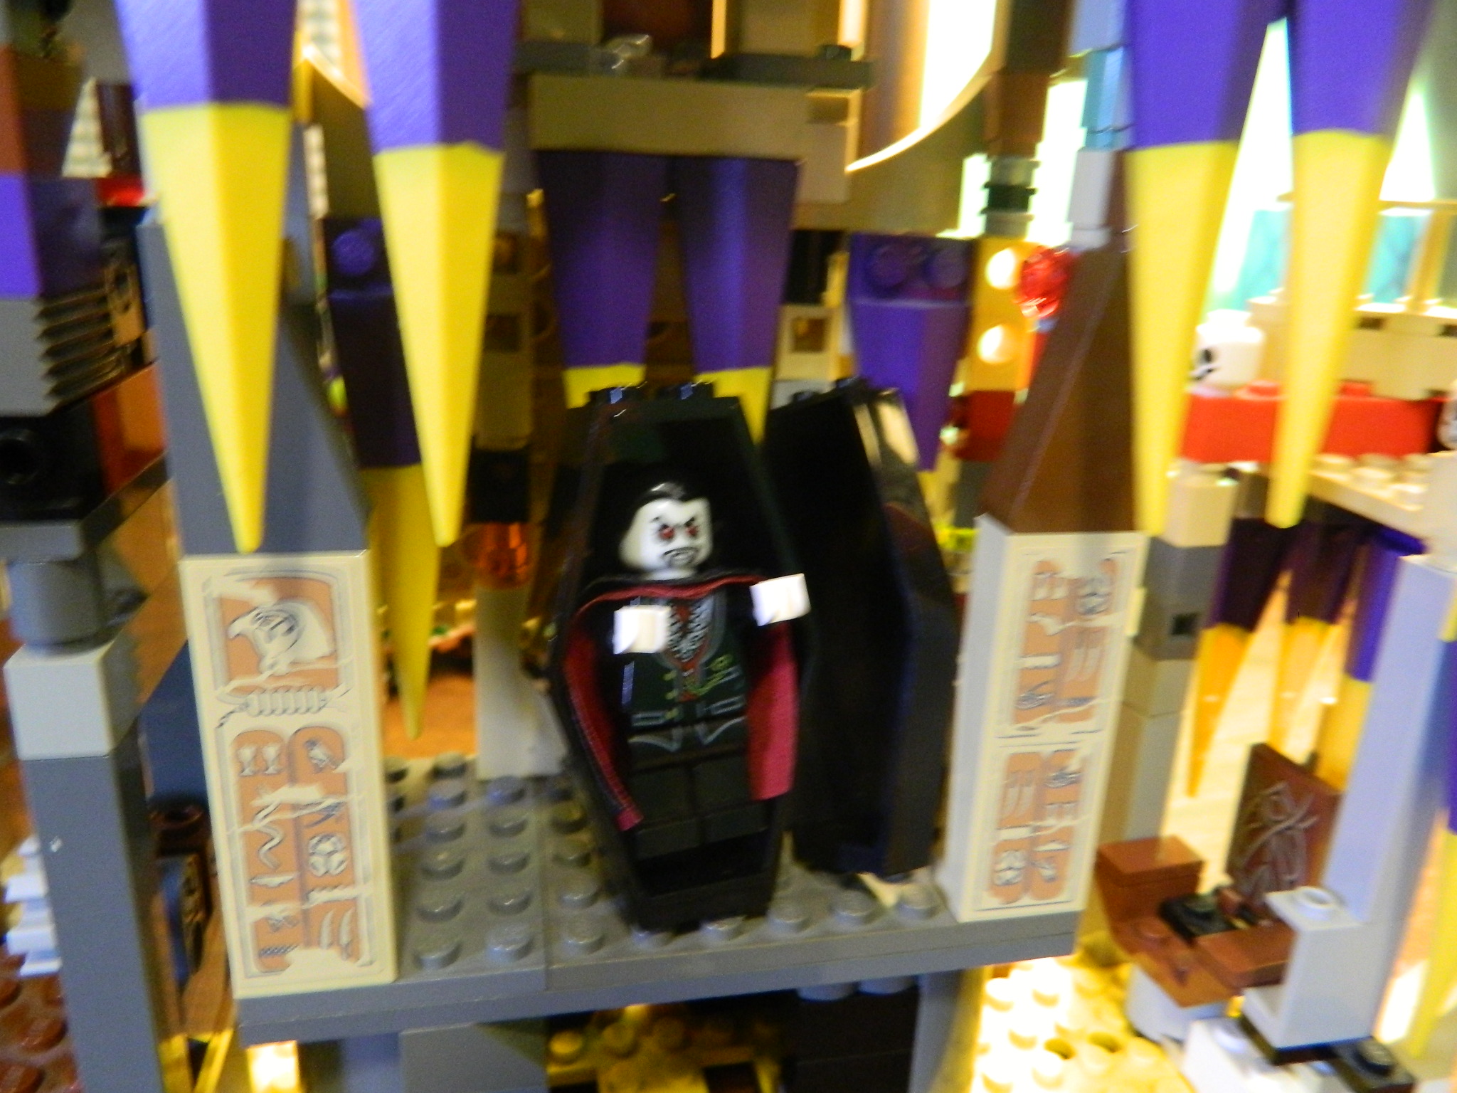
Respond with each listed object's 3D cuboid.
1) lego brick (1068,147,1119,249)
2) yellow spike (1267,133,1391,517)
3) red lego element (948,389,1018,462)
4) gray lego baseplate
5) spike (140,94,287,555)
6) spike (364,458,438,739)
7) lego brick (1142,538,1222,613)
[{"bbox_3d":[0.040,-0.037,0.113,0.008,0.010,0.008,-1,18,-12],"label":"lego brick"},{"bbox_3d":[0.061,-0.022,0.110,0.011,0.040,0.010,0,13,-13],"label":"yellow spike"},{"bbox_3d":[0.033,-0.017,0.145,0.008,0.010,0.008,-1,18,-12],"label":"red lego element"},{"bbox_3d":[-0.009,0.040,0.141,0.096,0.008,0.048,-1,18,-12],"label":"gray lego baseplate"},{"bbox_3d":[-0.040,-0.016,0.085,0.010,0.035,0.009,-1,18,-12],"label":"spike"},{"bbox_3d":[-0.041,0.008,0.135,0.010,0.037,0.010,-2,18,-12],"label":"spike"},{"bbox_3d":[0.071,0.003,0.165,0.008,0.010,0.008,-2,18,-12],"label":"lego brick"}]

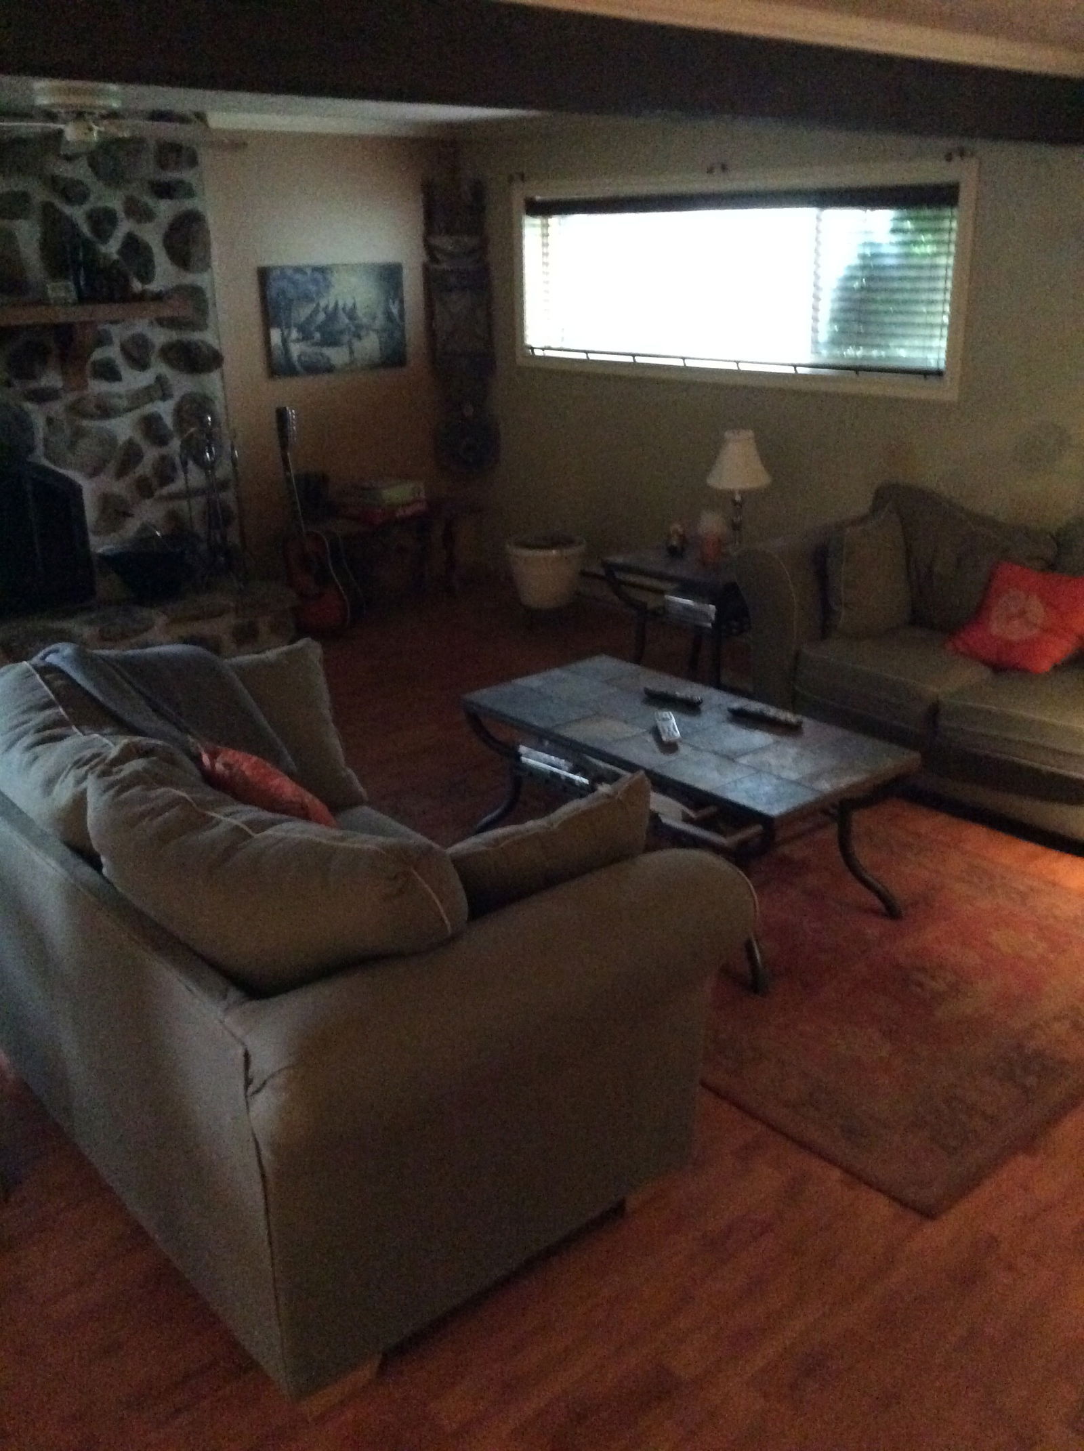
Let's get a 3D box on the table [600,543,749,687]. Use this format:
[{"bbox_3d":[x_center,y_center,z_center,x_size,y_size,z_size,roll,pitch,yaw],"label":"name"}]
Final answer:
[{"bbox_3d":[0.627,-0.368,5.115,0.574,0.568,0.548,17,27,40],"label":"table"}]

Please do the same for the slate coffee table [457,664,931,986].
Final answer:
[{"bbox_3d":[0.369,0.217,3.716,0.566,0.480,1.155,-18,26,-37],"label":"slate coffee table"}]

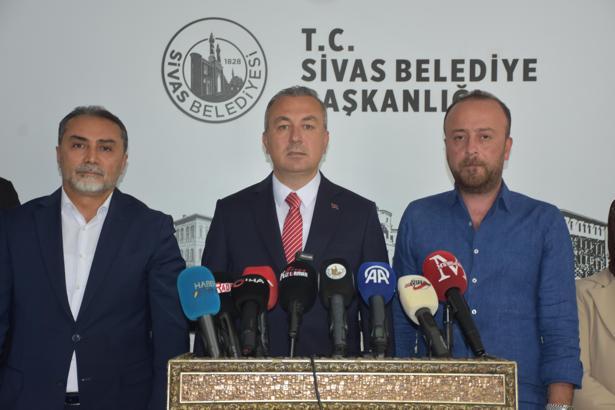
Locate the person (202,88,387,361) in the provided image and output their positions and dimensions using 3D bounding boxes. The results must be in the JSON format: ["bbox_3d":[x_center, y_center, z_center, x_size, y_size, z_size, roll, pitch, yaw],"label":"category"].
[{"bbox_3d":[-0.036,0.540,3.200,0.530,1.750,0.310,0,1,2],"label":"person"}]

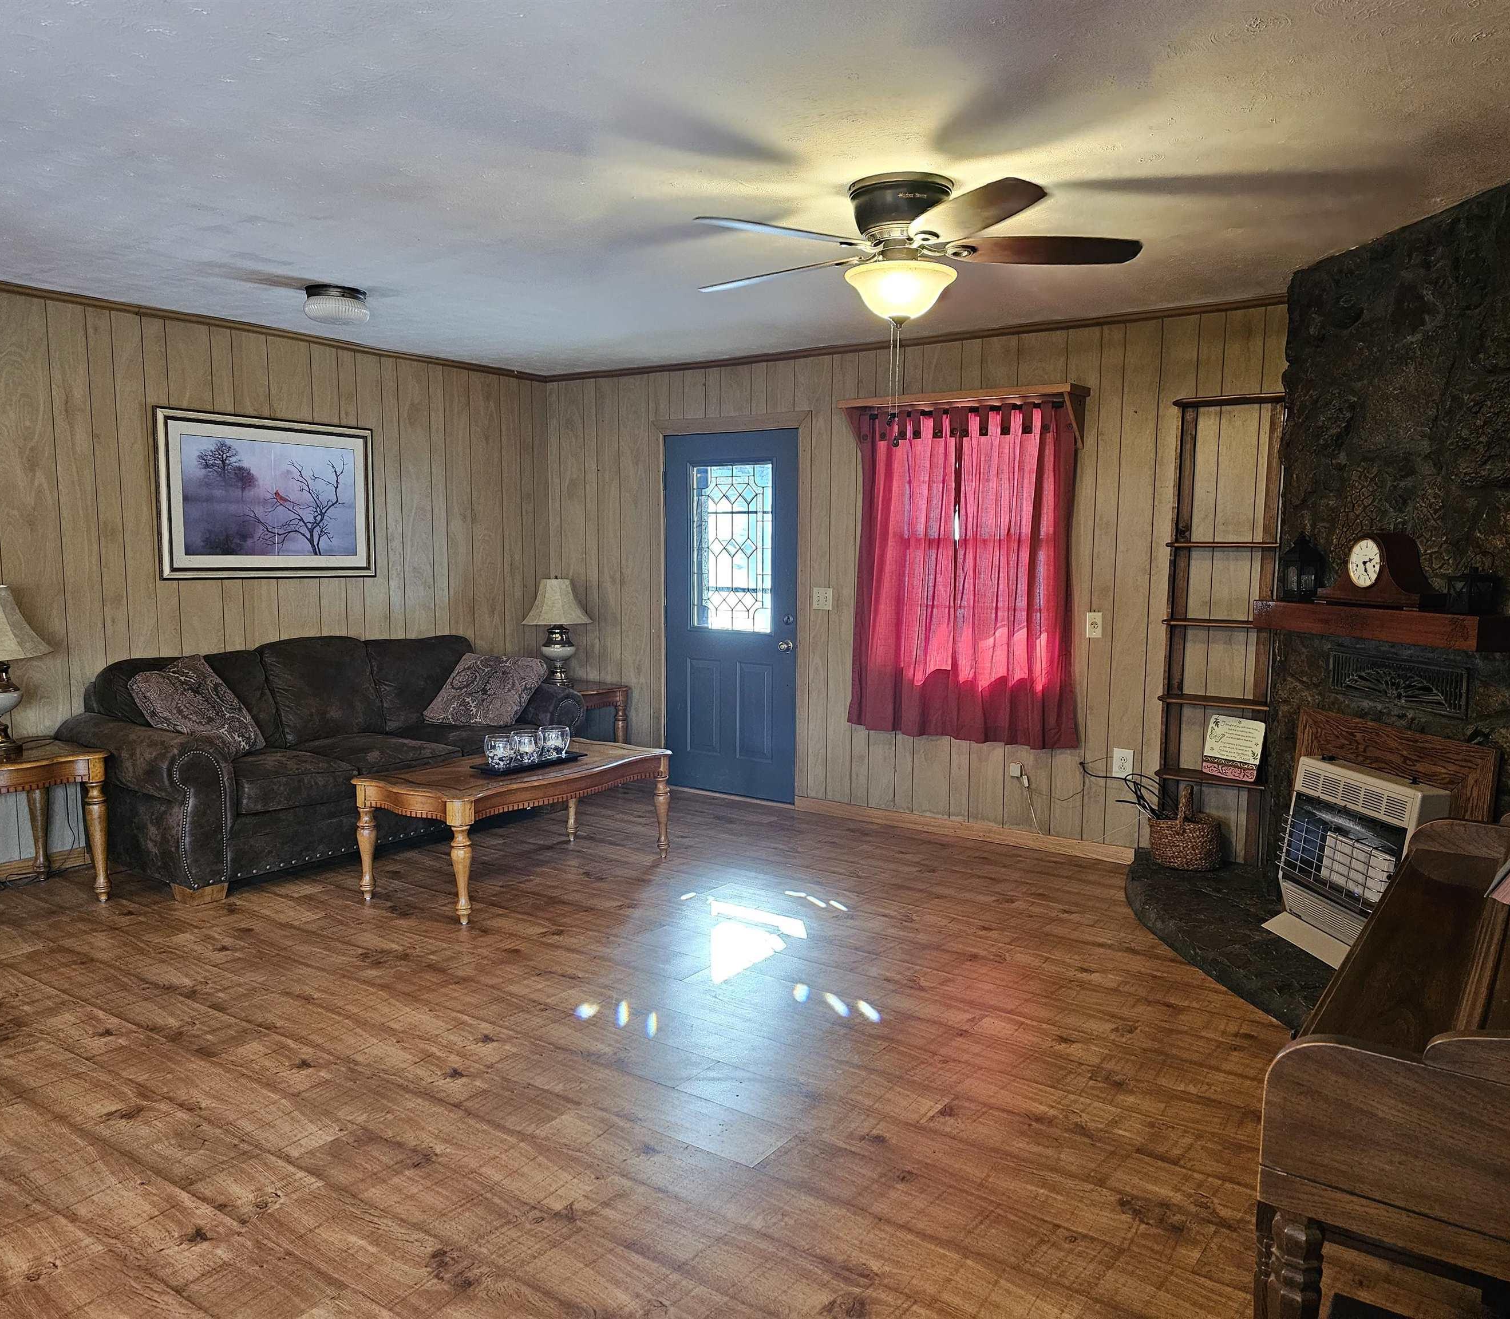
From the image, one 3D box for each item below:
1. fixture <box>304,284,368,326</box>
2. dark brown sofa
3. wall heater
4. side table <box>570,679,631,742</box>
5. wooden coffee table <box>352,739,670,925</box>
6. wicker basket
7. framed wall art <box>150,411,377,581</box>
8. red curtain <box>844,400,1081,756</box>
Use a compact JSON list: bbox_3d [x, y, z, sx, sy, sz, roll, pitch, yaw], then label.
[{"bbox_3d":[-1.738,-1.462,4.851,0.257,0.130,0.257,0,5,0],"label":"fixture"},{"bbox_3d":[-1.920,0.383,5.605,0.910,0.970,2.280,4,6,35],"label":"dark brown sofa"},{"bbox_3d":[2.042,0.678,3.997,0.217,0.577,0.630,0,5,-8],"label":"wall heater"},{"bbox_3d":[-1.196,0.454,6.949,0.630,0.593,0.610,4,6,35],"label":"side table"},{"bbox_3d":[-0.969,0.693,4.960,0.640,0.485,1.270,4,6,35],"label":"wooden coffee table"},{"bbox_3d":[1.821,0.700,4.949,0.290,0.350,0.280,4,6,35],"label":"wicker basket"},{"bbox_3d":[-2.348,-0.784,5.731,0.040,0.775,1.160,4,6,35],"label":"framed wall art"},{"bbox_3d":[0.978,-0.414,5.620,1.180,1.580,0.100,4,6,35],"label":"red curtain"}]

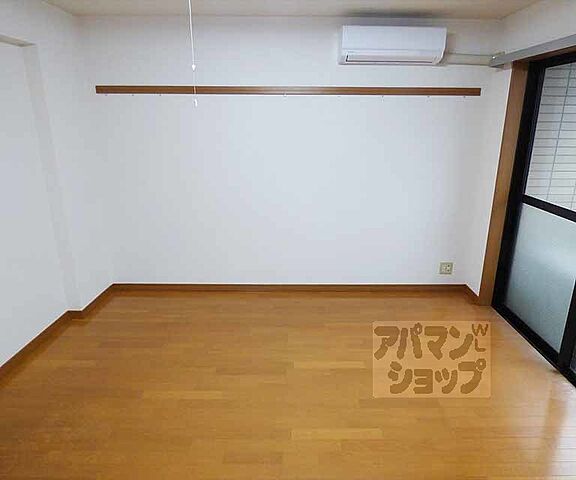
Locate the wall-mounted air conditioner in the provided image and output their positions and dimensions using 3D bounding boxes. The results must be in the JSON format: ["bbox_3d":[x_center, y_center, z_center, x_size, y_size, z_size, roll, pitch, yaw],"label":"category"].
[{"bbox_3d":[0.803,-1.518,2.737,0.783,0.227,0.220,0,15,0],"label":"wall-mounted air conditioner"}]

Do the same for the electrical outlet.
[{"bbox_3d":[1.525,0.275,3.341,0.120,0.120,0.012,0,15,0],"label":"electrical outlet"}]

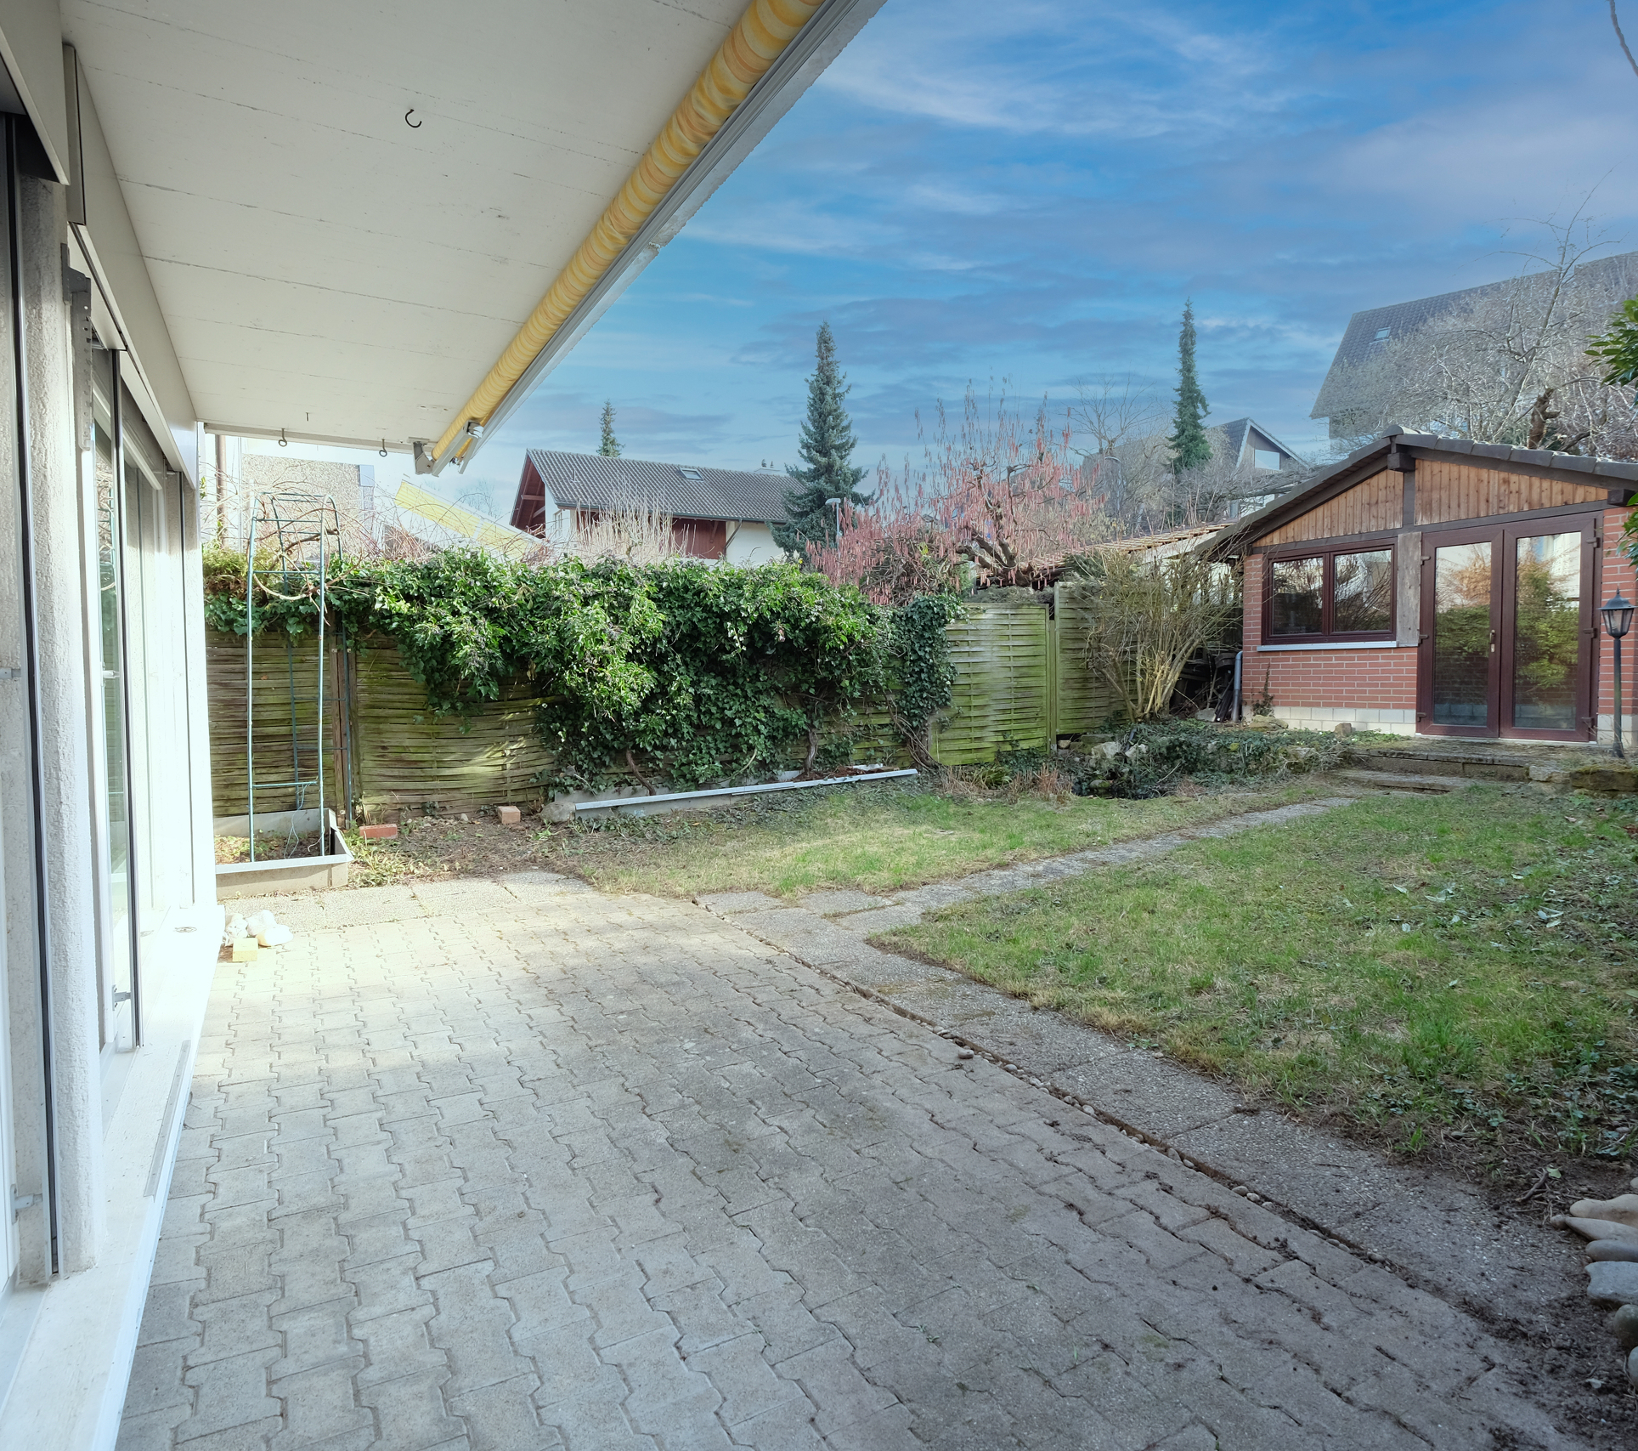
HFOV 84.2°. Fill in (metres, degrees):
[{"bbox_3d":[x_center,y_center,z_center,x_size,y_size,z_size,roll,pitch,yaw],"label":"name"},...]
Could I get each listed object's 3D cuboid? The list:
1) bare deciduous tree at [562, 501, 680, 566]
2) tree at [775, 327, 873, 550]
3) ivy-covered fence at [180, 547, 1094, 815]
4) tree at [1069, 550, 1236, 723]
[{"bbox_3d":[-2.817,-1.354,13.083,1.850,3.850,1.800,-1,3,-12],"label":"bare deciduous tree"},{"bbox_3d":[0.216,-7.083,30.270,3.600,12.550,3.600,-1,2,1],"label":"tree"},{"bbox_3d":[-0.316,-0.475,9.033,10.050,2.220,0.750,-2,3,-30],"label":"ivy-covered fence"},{"bbox_3d":[4.053,-1.045,10.844,1.950,2.060,1.850,0,3,20],"label":"tree"}]

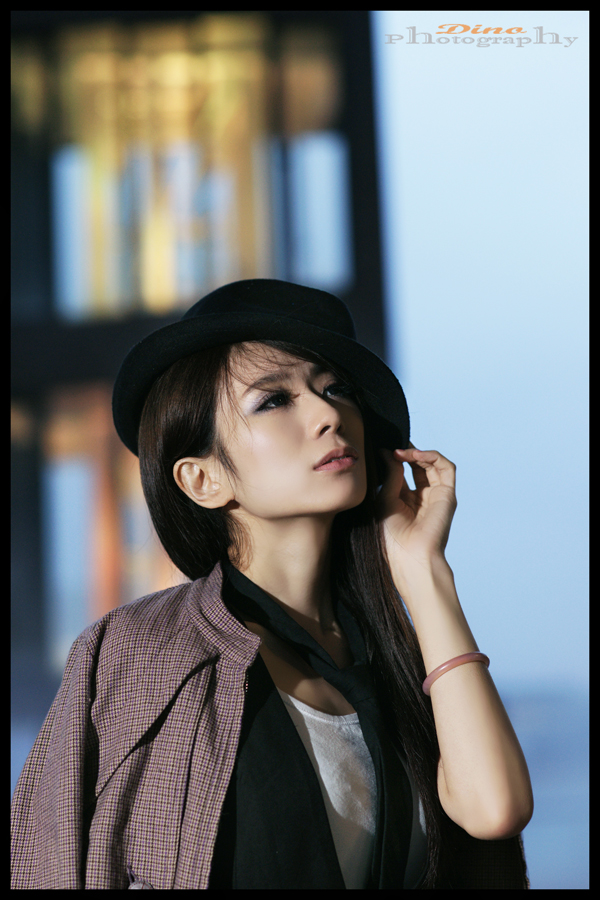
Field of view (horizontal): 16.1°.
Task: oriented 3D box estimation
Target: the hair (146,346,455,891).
[{"bbox_3d":[-0.006,0.137,1.940,0.250,0.530,0.250,3,-8,-24],"label":"hair"}]

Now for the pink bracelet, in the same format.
[{"bbox_3d":[0.139,0.199,1.880,0.065,0.009,0.065,-13,-35,-16],"label":"pink bracelet"}]

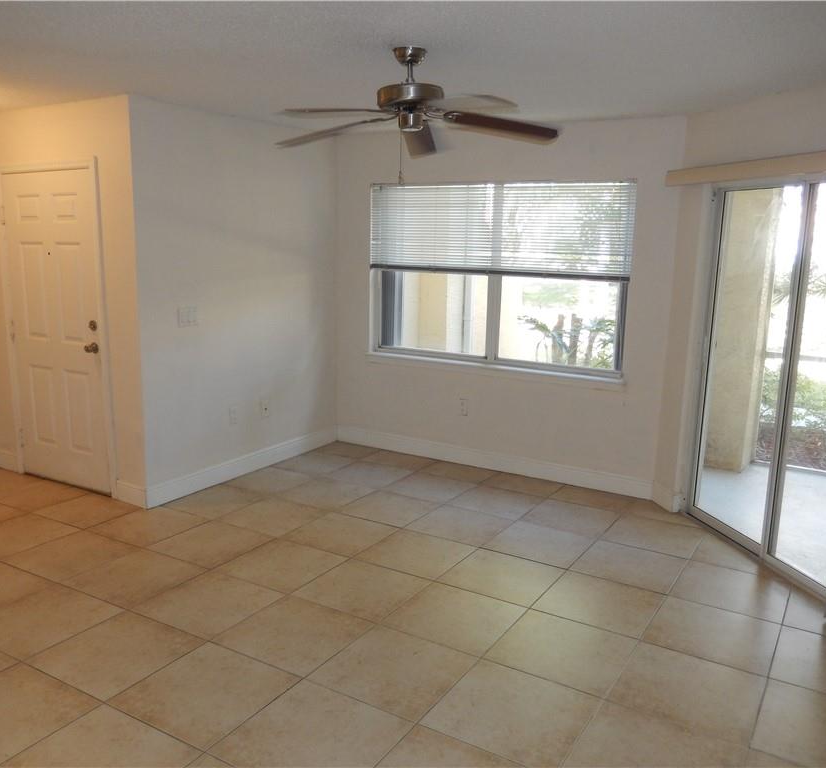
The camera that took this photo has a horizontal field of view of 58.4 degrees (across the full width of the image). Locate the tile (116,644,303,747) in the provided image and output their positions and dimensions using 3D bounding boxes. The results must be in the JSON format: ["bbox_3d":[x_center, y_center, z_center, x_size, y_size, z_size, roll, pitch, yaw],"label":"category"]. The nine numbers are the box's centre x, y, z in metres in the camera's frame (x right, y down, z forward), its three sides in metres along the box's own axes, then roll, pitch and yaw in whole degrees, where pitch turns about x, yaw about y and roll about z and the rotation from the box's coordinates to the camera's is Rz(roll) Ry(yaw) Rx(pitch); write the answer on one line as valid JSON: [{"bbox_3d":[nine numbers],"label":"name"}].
[{"bbox_3d":[-0.754,1.123,2.695,0.492,0.010,0.492,7,12,31],"label":"tile"}]

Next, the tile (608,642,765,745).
[{"bbox_3d":[1.046,1.149,2.790,0.497,0.010,0.497,7,12,30],"label":"tile"}]

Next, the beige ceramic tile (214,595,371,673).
[{"bbox_3d":[-0.501,1.065,3.143,0.498,0.010,0.500,7,12,30],"label":"beige ceramic tile"}]

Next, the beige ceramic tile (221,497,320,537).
[{"bbox_3d":[-0.842,0.799,4.461,0.492,0.010,0.492,7,12,31],"label":"beige ceramic tile"}]

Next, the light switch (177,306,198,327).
[{"bbox_3d":[-1.409,-0.423,4.665,0.022,0.121,0.159,7,12,31],"label":"light switch"}]

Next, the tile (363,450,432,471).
[{"bbox_3d":[-0.110,0.601,5.698,0.500,0.010,0.355,7,12,30],"label":"tile"}]

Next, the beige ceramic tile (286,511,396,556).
[{"bbox_3d":[-0.408,0.861,4.222,0.495,0.012,0.495,7,12,30],"label":"beige ceramic tile"}]

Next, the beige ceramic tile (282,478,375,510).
[{"bbox_3d":[-0.573,0.736,4.872,0.492,0.012,0.492,7,12,31],"label":"beige ceramic tile"}]

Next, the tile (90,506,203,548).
[{"bbox_3d":[-1.513,0.822,4.285,0.492,0.012,0.492,7,12,31],"label":"tile"}]

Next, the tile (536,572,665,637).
[{"bbox_3d":[0.882,1.029,3.486,0.498,0.010,0.500,7,12,30],"label":"tile"}]

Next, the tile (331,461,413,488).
[{"bbox_3d":[-0.323,0.665,5.318,0.497,0.010,0.497,7,12,30],"label":"tile"}]

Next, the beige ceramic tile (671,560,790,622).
[{"bbox_3d":[1.551,1.003,3.610,0.492,0.012,0.492,7,12,31],"label":"beige ceramic tile"}]

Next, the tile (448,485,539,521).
[{"bbox_3d":[0.537,0.772,4.813,0.495,0.012,0.495,7,12,30],"label":"tile"}]

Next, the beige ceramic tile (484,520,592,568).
[{"bbox_3d":[0.706,0.897,4.138,0.495,0.012,0.495,7,12,30],"label":"beige ceramic tile"}]

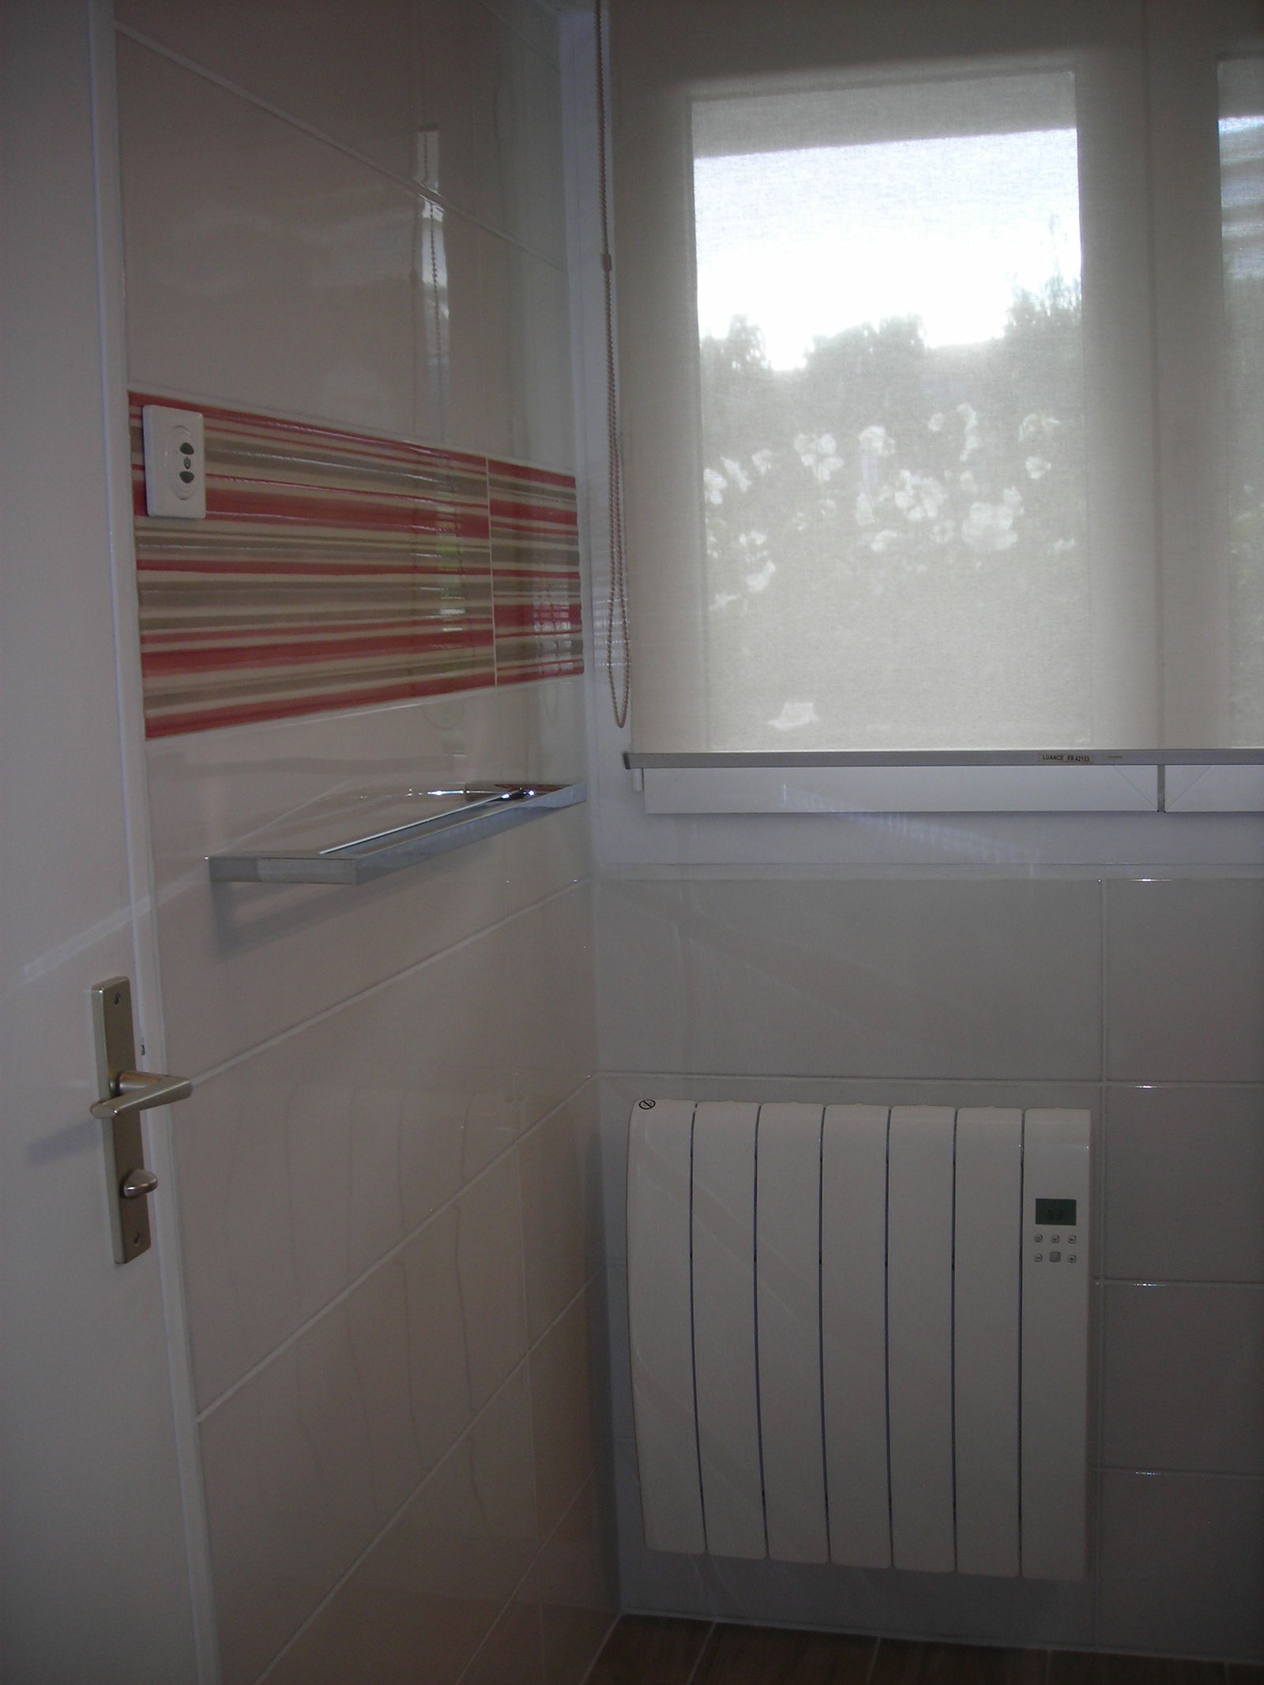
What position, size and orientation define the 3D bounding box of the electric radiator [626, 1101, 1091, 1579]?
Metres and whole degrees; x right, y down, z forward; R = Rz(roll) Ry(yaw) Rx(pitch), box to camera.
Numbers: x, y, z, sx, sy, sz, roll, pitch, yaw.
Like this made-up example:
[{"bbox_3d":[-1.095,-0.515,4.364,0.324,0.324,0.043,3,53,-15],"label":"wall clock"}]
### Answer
[{"bbox_3d":[0.278,0.610,2.250,0.553,0.583,0.105,0,7,14],"label":"electric radiator"}]

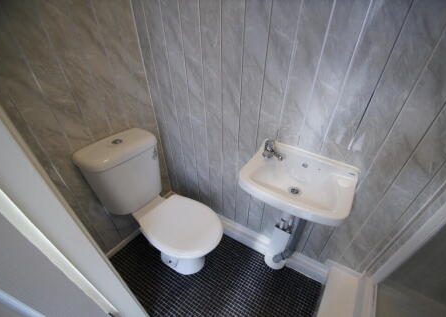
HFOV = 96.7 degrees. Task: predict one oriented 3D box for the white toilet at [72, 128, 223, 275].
[{"bbox_3d":[-0.325,0.332,1.130,0.680,0.785,0.370,20,40,26],"label":"white toilet"}]

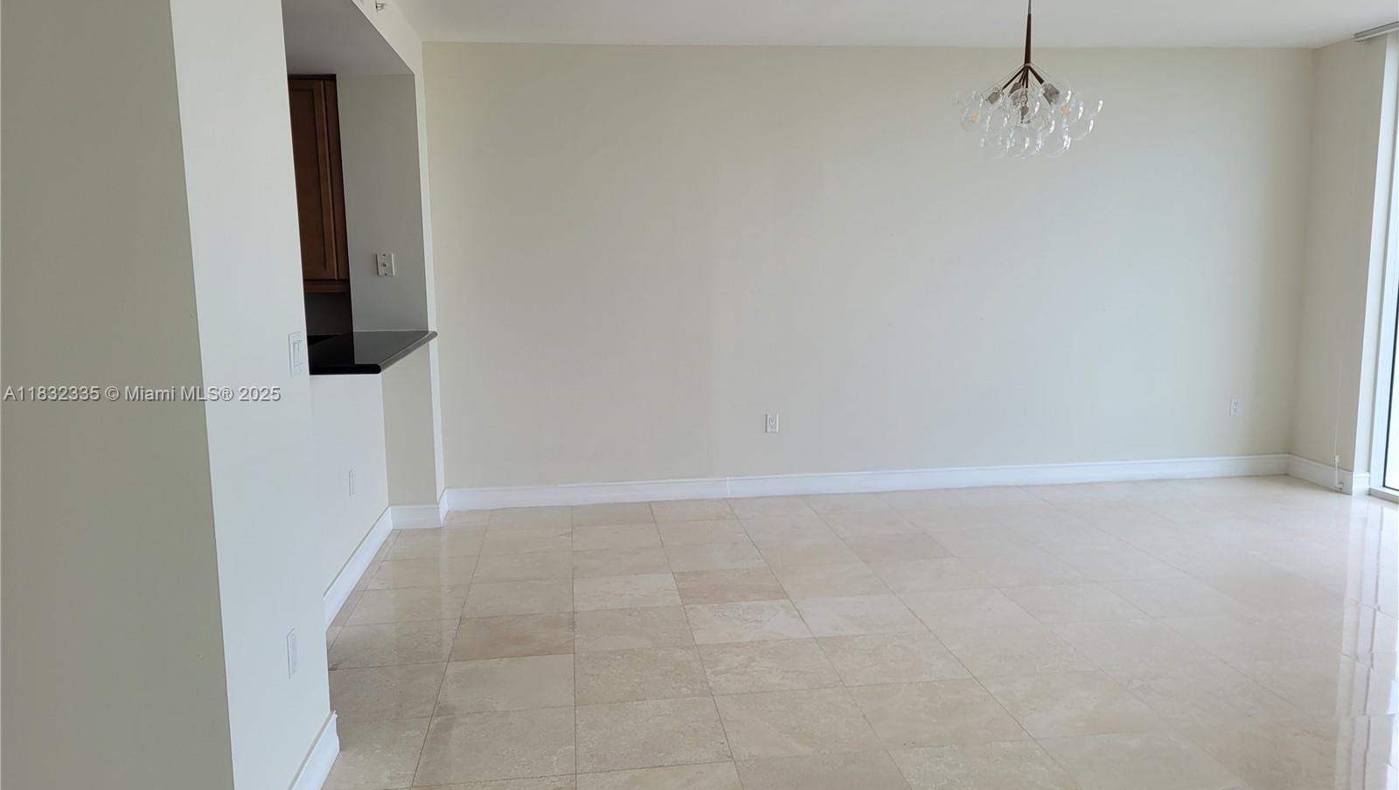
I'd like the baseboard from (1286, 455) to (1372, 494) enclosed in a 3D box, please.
[{"bbox_3d":[3.787,0.479,6.362,0.105,0.130,0.599,-2,8,-7],"label":"baseboard"}]

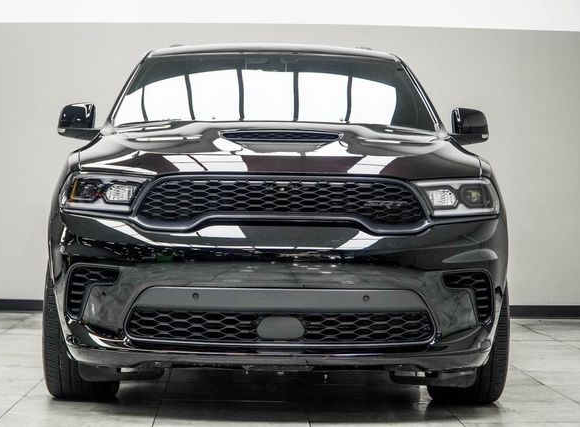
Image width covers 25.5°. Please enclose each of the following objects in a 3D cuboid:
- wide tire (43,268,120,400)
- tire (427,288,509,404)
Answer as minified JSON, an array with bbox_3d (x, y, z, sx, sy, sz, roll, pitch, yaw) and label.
[{"bbox_3d":[-0.881,0.422,5.609,0.300,0.770,0.770,1,1,-2],"label":"wide tire"},{"bbox_3d":[0.753,0.443,5.661,0.300,0.770,0.770,1,1,-2],"label":"tire"}]

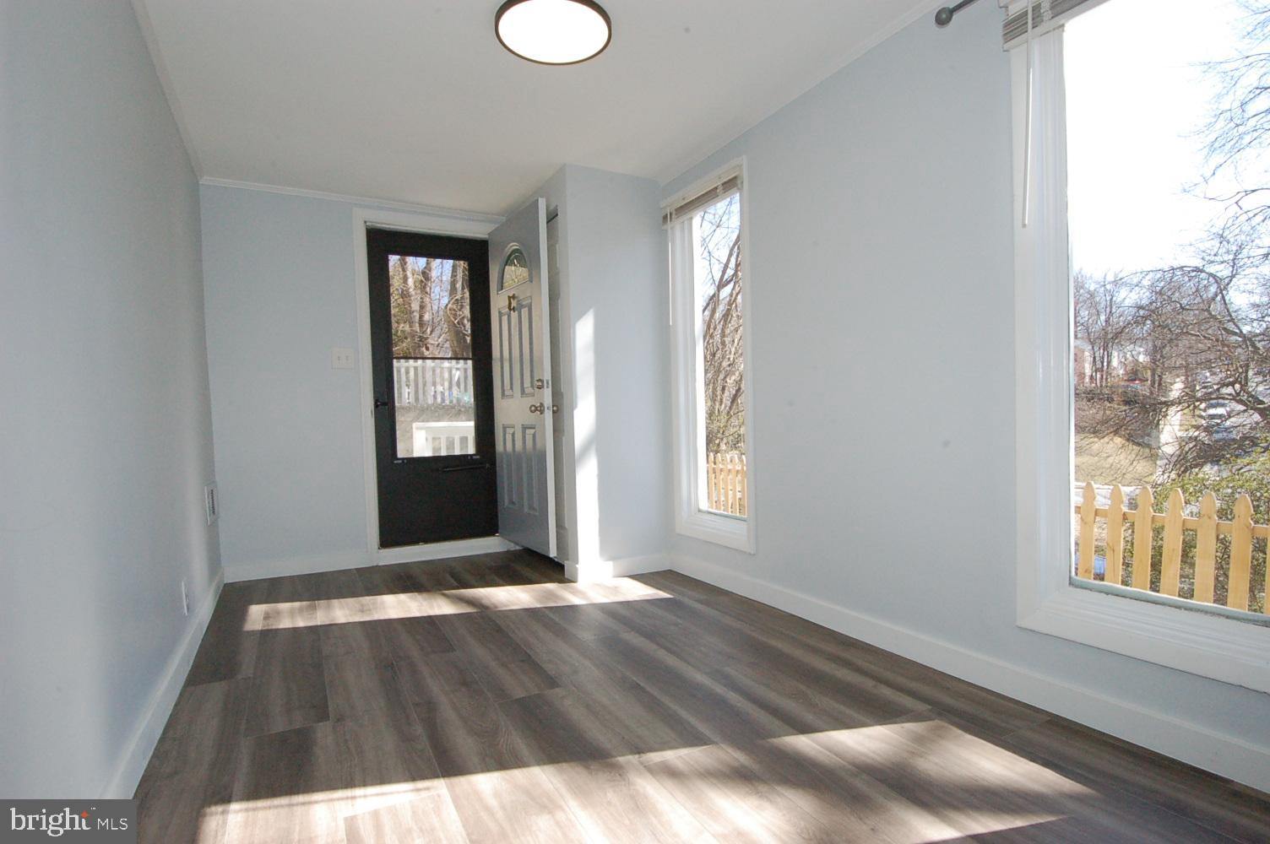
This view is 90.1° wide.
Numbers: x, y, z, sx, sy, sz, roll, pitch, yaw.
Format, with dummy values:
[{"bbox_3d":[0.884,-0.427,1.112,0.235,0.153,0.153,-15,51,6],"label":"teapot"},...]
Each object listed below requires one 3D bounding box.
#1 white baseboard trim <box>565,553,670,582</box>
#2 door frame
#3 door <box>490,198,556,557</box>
[{"bbox_3d":[-0.087,0.798,3.580,0.589,0.112,0.147,-2,1,-28],"label":"white baseboard trim"},{"bbox_3d":[-1.298,-0.217,4.134,0.920,2.192,0.130,-2,1,-28],"label":"door frame"},{"bbox_3d":[-0.716,-0.246,3.951,0.045,2.040,0.797,-2,1,-33],"label":"door"}]

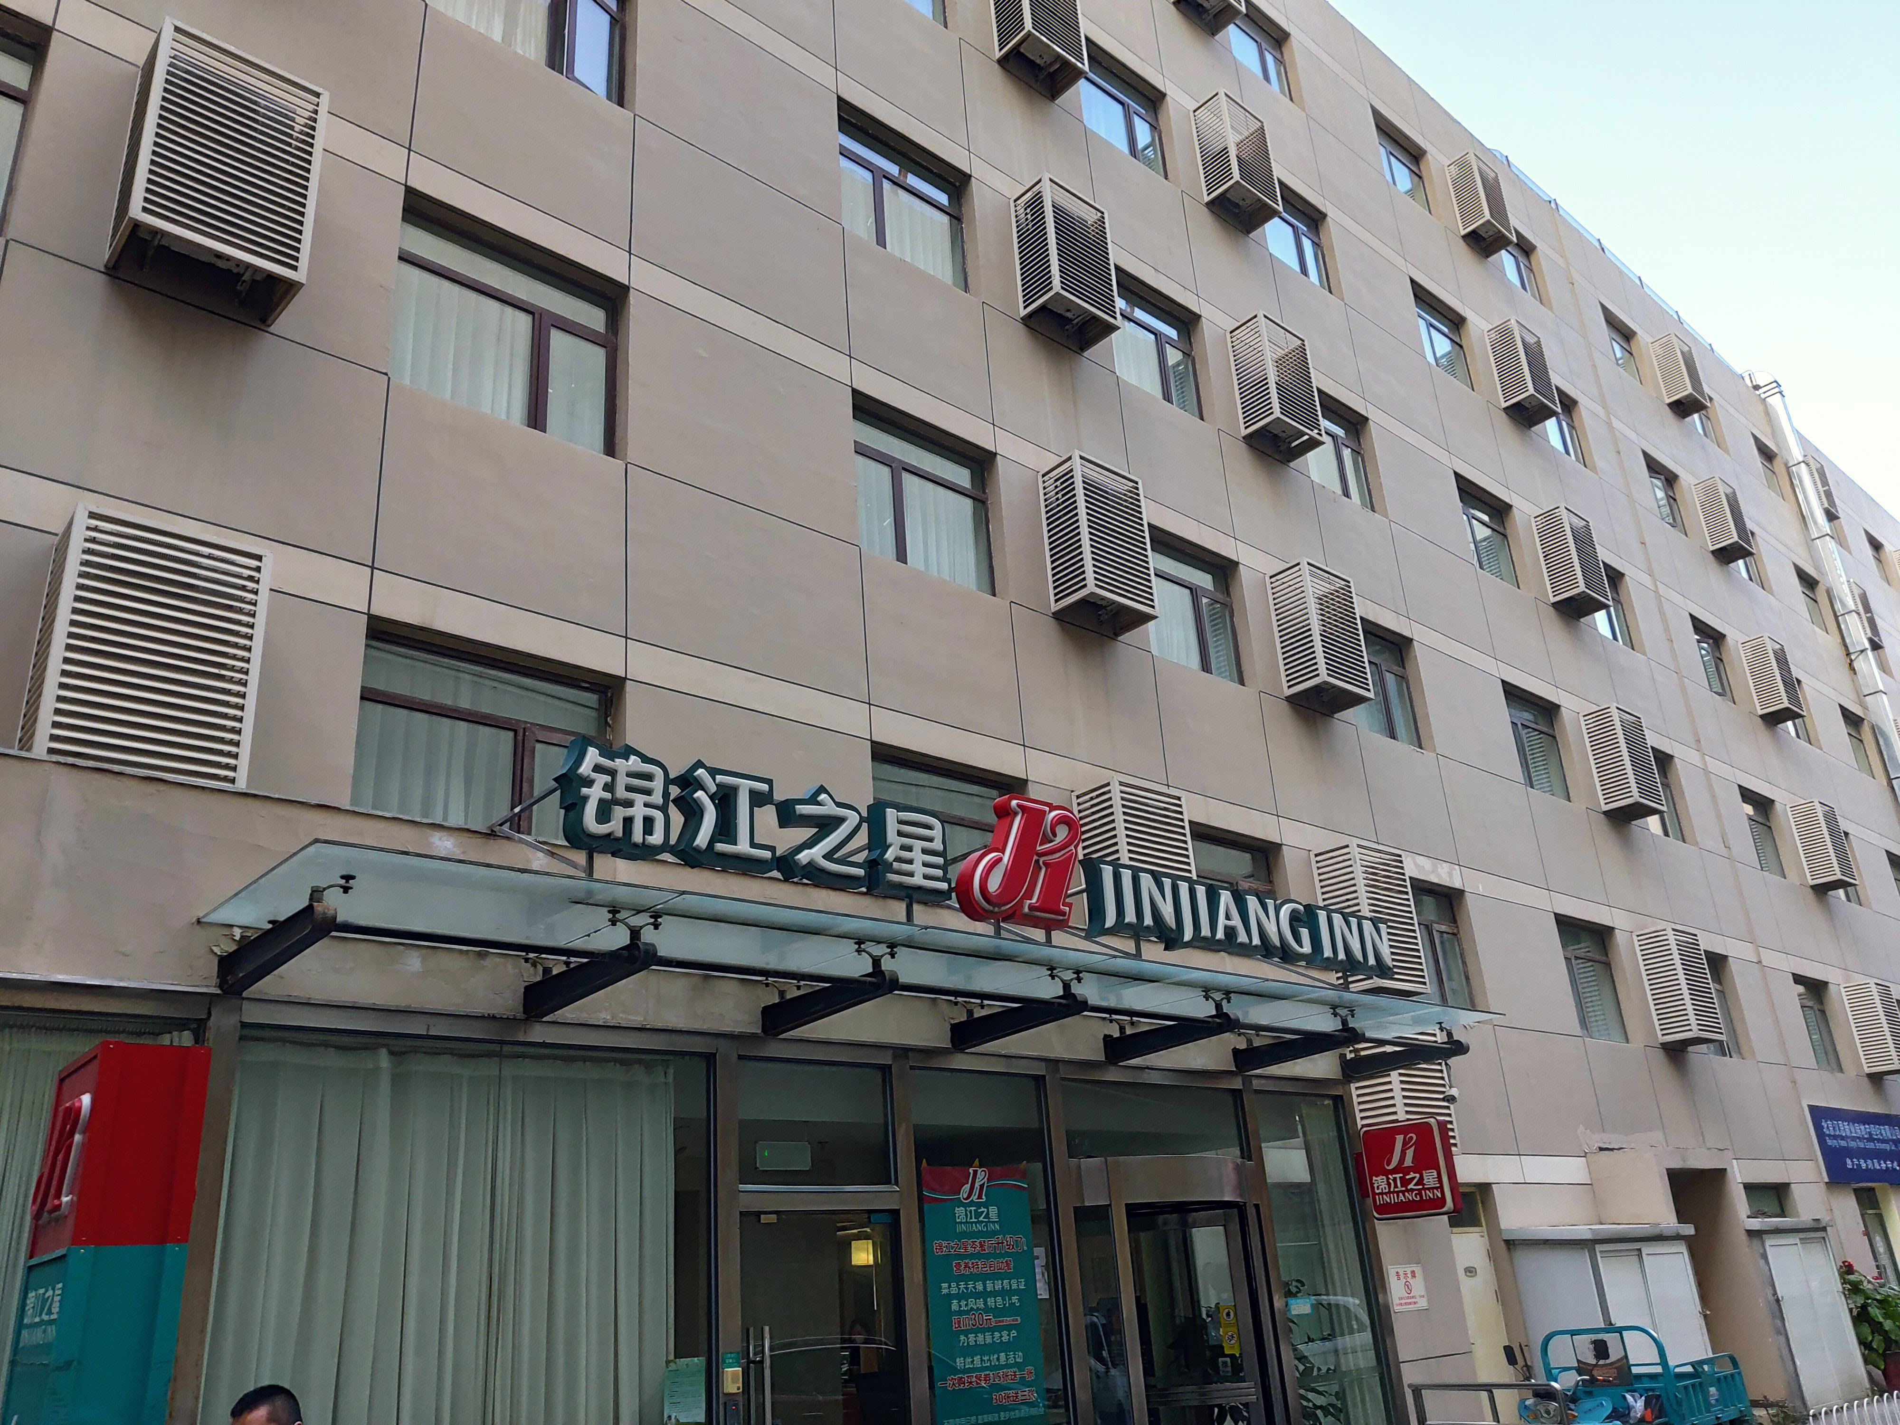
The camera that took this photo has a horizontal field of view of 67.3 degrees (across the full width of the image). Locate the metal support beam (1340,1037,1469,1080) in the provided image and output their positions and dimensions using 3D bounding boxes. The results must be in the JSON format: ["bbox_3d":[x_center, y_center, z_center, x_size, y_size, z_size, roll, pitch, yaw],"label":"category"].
[{"bbox_3d":[3.554,2.715,11.166,0.081,0.161,1.066,16,-29,-40],"label":"metal support beam"}]

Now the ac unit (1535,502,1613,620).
[{"bbox_3d":[9.234,-2.234,21.187,0.884,1.415,0.482,16,-29,-40],"label":"ac unit"}]

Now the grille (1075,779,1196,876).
[{"bbox_3d":[1.635,1.411,12.444,0.934,1.487,0.505,16,-29,-40],"label":"grille"}]

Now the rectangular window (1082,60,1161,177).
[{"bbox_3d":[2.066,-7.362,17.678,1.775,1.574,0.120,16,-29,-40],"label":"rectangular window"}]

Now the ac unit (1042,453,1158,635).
[{"bbox_3d":[1.364,-1.530,13.073,0.892,1.427,0.475,16,-29,-40],"label":"ac unit"}]

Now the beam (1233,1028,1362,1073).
[{"bbox_3d":[2.504,2.421,10.255,0.081,0.161,1.066,16,-29,-40],"label":"beam"}]

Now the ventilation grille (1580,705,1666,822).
[{"bbox_3d":[9.534,0.710,20.190,0.909,1.427,0.477,16,-29,-40],"label":"ventilation grille"}]

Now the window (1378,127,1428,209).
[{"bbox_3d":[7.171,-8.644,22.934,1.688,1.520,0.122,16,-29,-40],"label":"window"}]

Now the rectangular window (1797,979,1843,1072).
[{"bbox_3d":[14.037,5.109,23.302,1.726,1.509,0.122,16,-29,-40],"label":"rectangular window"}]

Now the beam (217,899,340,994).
[{"bbox_3d":[-2.671,0.957,5.658,0.093,0.150,1.024,16,-29,-40],"label":"beam"}]

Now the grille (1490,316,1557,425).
[{"bbox_3d":[9.009,-5.336,22.428,0.884,1.415,0.482,16,-29,-40],"label":"grille"}]

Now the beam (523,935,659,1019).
[{"bbox_3d":[-1.582,1.180,6.247,0.083,0.137,1.021,16,-29,-40],"label":"beam"}]

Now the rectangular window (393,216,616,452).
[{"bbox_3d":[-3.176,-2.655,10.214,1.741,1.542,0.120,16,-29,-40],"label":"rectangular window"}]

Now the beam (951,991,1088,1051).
[{"bbox_3d":[0.386,1.726,7.936,0.083,0.139,1.021,16,-29,-40],"label":"beam"}]

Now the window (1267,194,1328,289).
[{"bbox_3d":[4.520,-6.316,19.113,1.680,1.483,0.092,16,-29,-40],"label":"window"}]

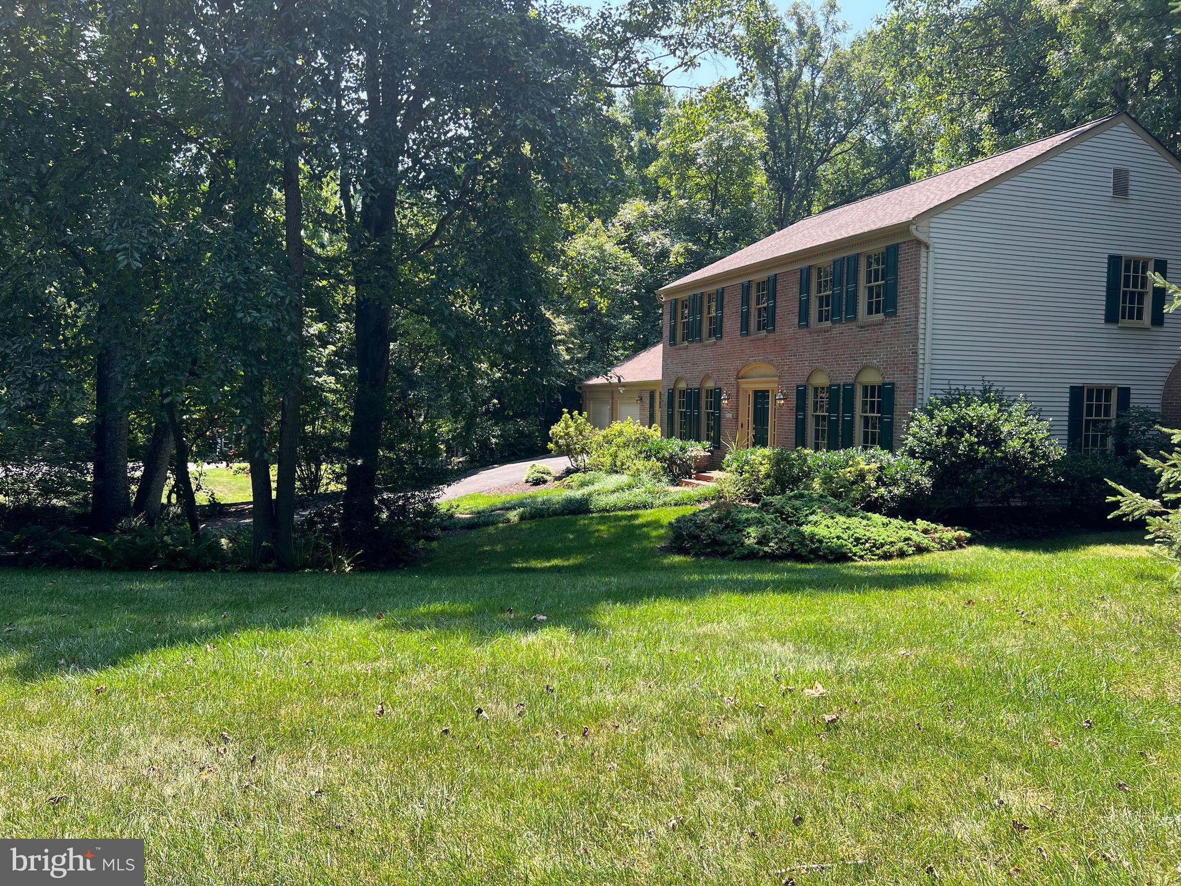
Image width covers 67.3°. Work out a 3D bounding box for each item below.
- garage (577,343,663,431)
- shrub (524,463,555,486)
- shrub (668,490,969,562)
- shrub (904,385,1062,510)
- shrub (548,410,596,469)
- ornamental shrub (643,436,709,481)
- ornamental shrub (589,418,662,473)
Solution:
[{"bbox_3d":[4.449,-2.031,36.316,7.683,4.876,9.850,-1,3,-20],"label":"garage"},{"bbox_3d":[-1.366,0.834,23.655,0.837,0.611,0.837,0,3,0],"label":"shrub"},{"bbox_3d":[3.487,1.180,13.651,4.334,0.837,2.758,0,3,-10],"label":"shrub"},{"bbox_3d":[7.396,0.082,16.903,2.955,2.462,2.462,0,3,0],"label":"shrub"},{"bbox_3d":[-0.564,-0.111,26.935,1.478,1.822,1.478,0,3,0],"label":"shrub"},{"bbox_3d":[2.357,0.423,24.558,1.822,1.280,1.576,0,3,0],"label":"ornamental shrub"},{"bbox_3d":[0.976,0.125,25.848,2.167,1.674,1.970,0,3,0],"label":"ornamental shrub"}]

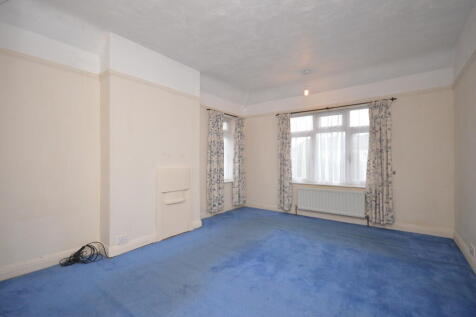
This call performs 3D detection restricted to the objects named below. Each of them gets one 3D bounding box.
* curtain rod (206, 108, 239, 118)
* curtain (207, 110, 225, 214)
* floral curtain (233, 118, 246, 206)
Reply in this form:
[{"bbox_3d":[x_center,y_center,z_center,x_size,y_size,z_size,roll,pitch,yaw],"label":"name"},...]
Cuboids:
[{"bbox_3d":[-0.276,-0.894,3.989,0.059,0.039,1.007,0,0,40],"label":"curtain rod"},{"bbox_3d":[-0.418,0.084,3.815,0.108,1.916,0.415,0,0,40],"label":"curtain"},{"bbox_3d":[0.028,0.068,4.349,0.108,1.896,0.395,0,0,40],"label":"floral curtain"}]

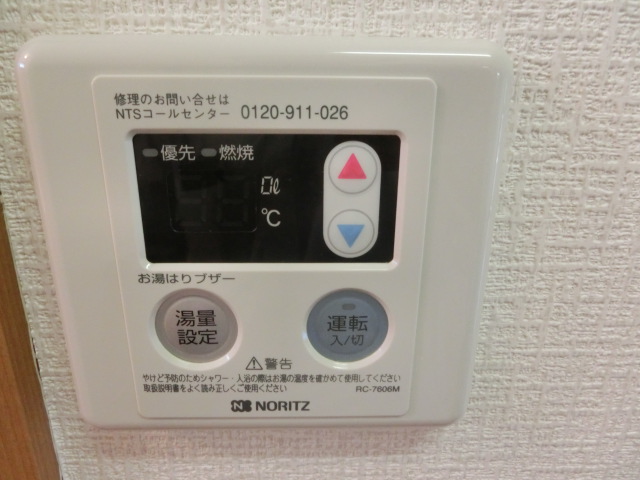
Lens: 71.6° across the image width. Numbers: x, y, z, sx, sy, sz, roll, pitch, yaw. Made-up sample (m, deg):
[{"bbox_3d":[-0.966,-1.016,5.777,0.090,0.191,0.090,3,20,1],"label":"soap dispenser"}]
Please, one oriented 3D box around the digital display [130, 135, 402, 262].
[{"bbox_3d":[-0.014,-0.012,0.127,0.072,0.037,0.010,0,18,-2],"label":"digital display"}]

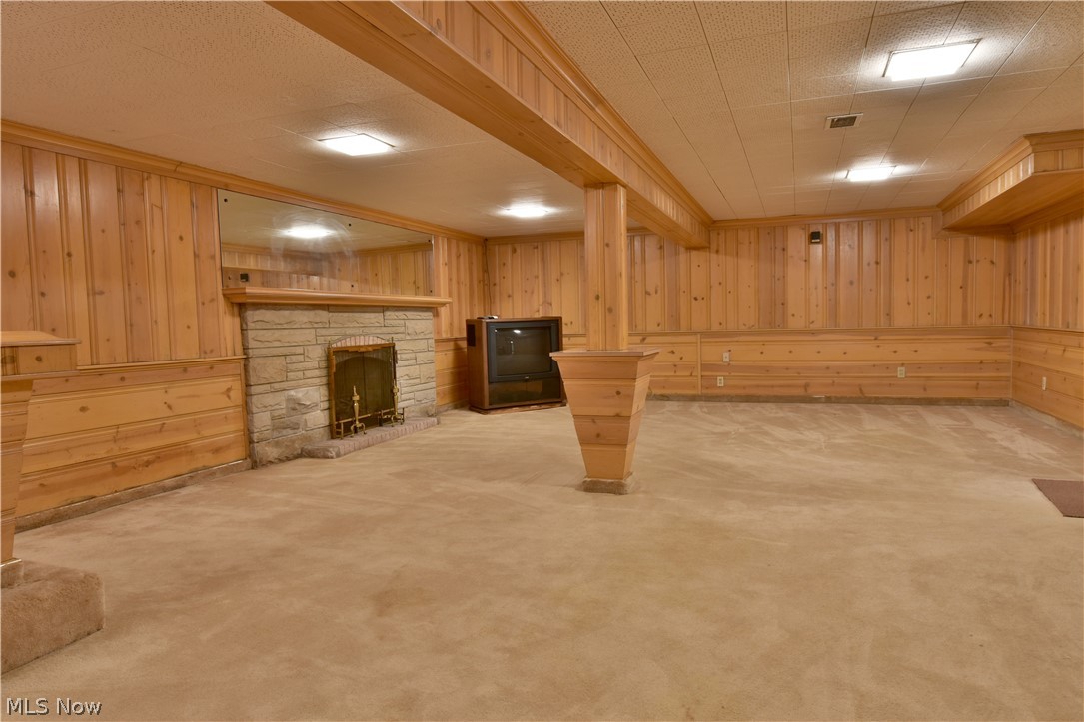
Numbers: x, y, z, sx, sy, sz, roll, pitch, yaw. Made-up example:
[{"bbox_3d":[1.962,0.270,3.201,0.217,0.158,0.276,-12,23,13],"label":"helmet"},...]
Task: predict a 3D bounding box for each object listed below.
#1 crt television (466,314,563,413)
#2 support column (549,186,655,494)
[{"bbox_3d":[-0.318,0.033,7.420,1.040,1.050,0.580,-3,4,-28],"label":"crt television"},{"bbox_3d":[0.423,-0.129,4.024,0.570,1.920,0.570,0,4,22],"label":"support column"}]

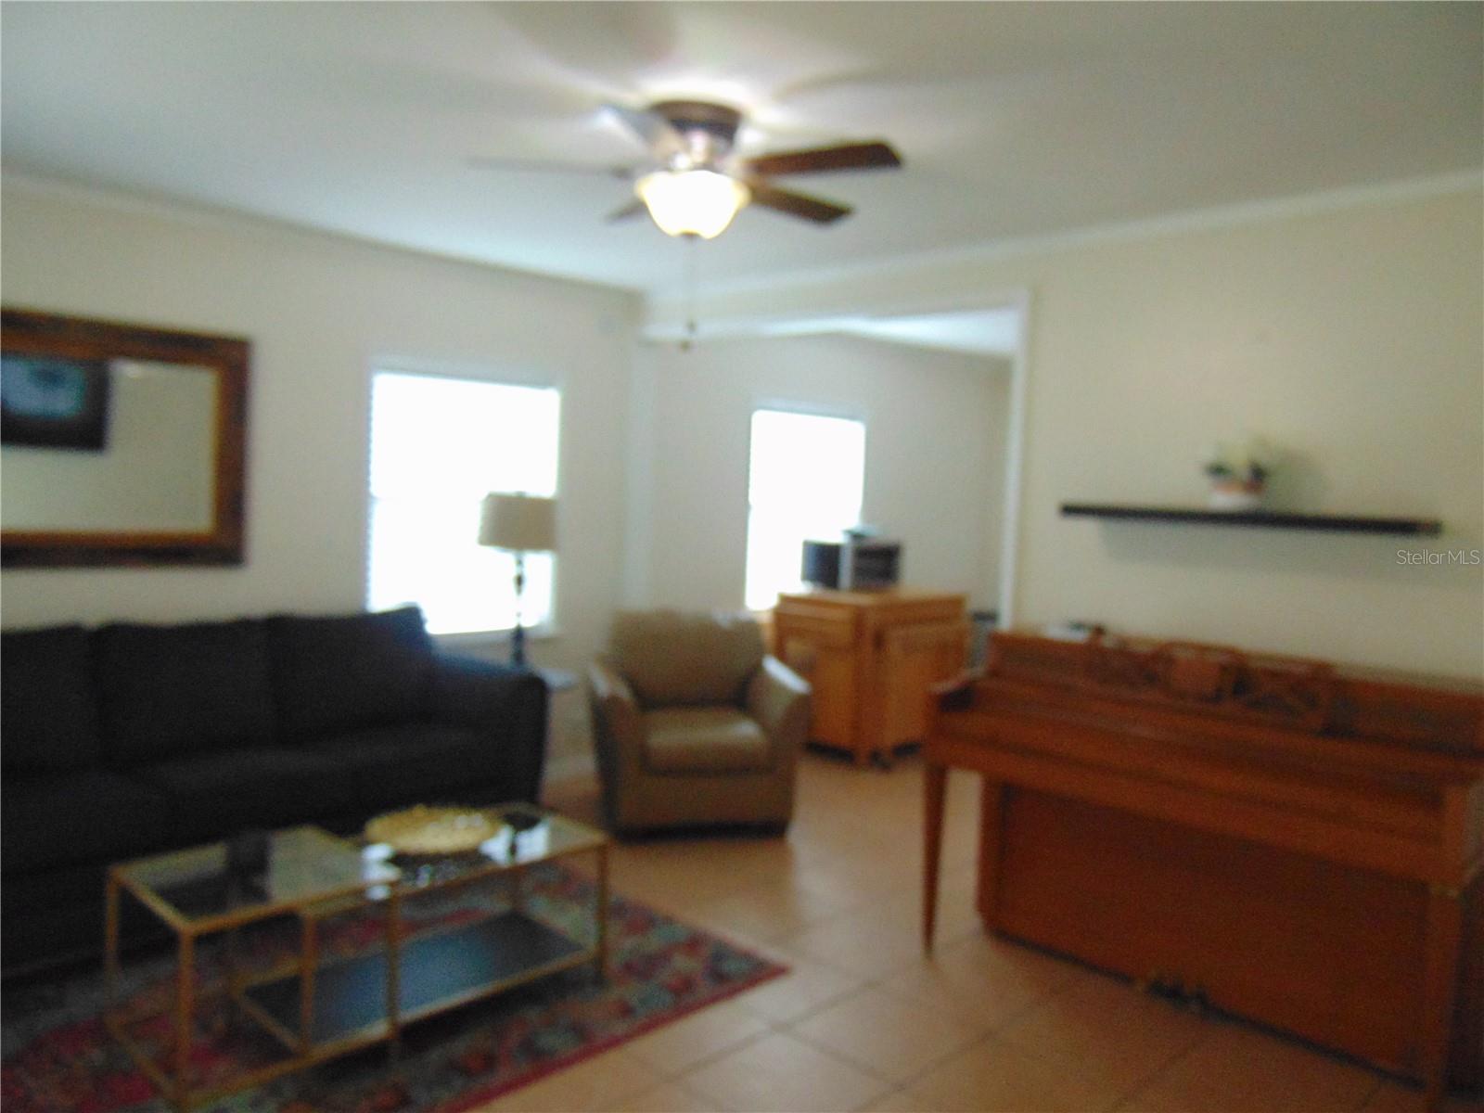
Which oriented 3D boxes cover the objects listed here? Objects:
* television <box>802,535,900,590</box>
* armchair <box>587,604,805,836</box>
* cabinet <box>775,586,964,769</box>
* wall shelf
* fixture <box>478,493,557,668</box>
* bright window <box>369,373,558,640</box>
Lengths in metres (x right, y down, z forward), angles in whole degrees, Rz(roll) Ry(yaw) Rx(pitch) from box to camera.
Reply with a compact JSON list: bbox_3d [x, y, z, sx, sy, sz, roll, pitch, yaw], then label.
[{"bbox_3d":[0.710,0.035,6.973,0.391,0.304,0.482,6,5,44],"label":"television"},{"bbox_3d":[-0.242,0.760,5.085,0.910,0.900,0.900,2,4,-14],"label":"armchair"},{"bbox_3d":[0.806,0.694,6.657,0.655,0.913,1.076,6,5,41],"label":"cabinet"},{"bbox_3d":[1.551,-0.121,3.363,1.042,0.045,0.265,6,5,44],"label":"wall shelf"},{"bbox_3d":[-0.999,0.122,4.783,0.340,0.828,0.340,2,4,0],"label":"fixture"},{"bbox_3d":[-1.266,-0.223,4.963,0.100,1.150,0.944,6,5,44],"label":"bright window"}]

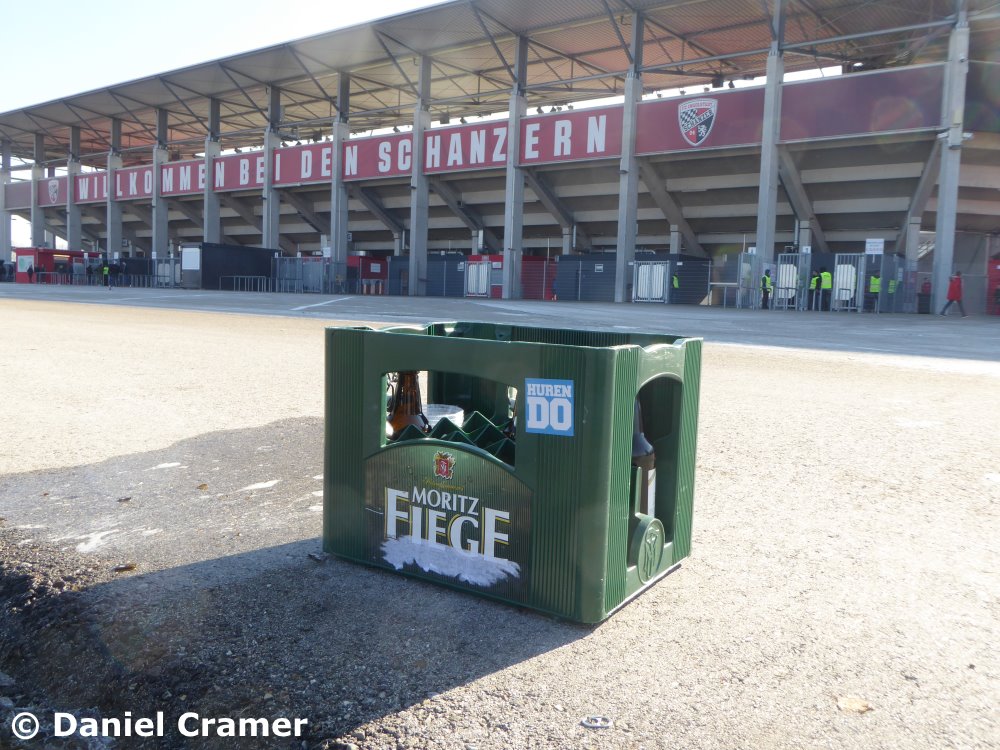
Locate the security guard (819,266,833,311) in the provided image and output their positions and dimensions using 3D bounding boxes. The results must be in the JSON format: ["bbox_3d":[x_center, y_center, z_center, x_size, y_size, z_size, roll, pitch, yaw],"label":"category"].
[{"bbox_3d":[13.743,-3.617,34.100,0.520,1.810,0.360,0,6,-17],"label":"security guard"}]

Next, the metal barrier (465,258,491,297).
[{"bbox_3d":[-1.455,-6.177,52.320,2.070,2.361,0.200,6,6,36],"label":"metal barrier"}]

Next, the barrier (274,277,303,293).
[{"bbox_3d":[-14.539,-6.161,55.684,2.600,1.050,0.300,6,7,36],"label":"barrier"}]

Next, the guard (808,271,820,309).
[{"bbox_3d":[14.010,-3.747,36.000,0.380,1.780,0.500,-2,6,-37],"label":"guard"}]

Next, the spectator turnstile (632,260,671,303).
[{"bbox_3d":[8.420,-5.158,45.107,2.070,2.342,0.250,6,6,36],"label":"spectator turnstile"}]

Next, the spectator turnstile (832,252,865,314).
[{"bbox_3d":[14.842,-3.921,34.400,1.250,2.450,0.500,6,7,36],"label":"spectator turnstile"}]

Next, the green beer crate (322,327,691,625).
[{"bbox_3d":[0.018,0.093,1.070,0.400,0.295,0.293,5,6,31],"label":"green beer crate"}]

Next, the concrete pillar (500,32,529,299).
[{"bbox_3d":[1.035,-12.660,49.867,0.600,15.888,1.100,6,6,36],"label":"concrete pillar"}]

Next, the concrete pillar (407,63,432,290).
[{"bbox_3d":[-4.856,-12.073,49.958,0.540,14.400,1.000,6,7,36],"label":"concrete pillar"}]

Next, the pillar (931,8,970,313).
[{"bbox_3d":[20.087,-9.416,35.908,0.750,13.226,0.900,6,6,36],"label":"pillar"}]

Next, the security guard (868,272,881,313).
[{"bbox_3d":[15.661,-3.460,33.800,0.520,1.740,0.360,1,6,-11],"label":"security guard"}]

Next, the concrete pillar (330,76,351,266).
[{"bbox_3d":[-11.606,-13.782,59.112,0.600,15.614,1.100,6,6,36],"label":"concrete pillar"}]

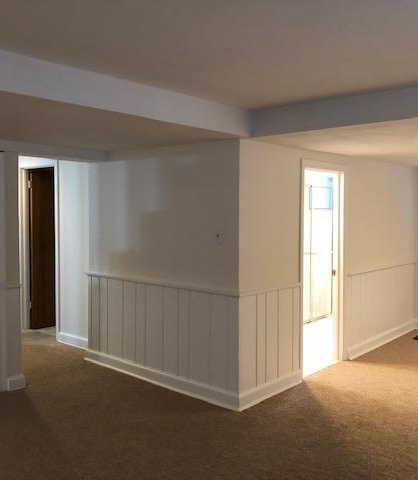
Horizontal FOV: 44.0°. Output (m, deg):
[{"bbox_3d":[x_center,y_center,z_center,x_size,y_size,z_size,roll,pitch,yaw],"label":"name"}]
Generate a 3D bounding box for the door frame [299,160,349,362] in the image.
[{"bbox_3d":[1.086,0.278,4.956,0.120,1.990,0.890,3,4,42],"label":"door frame"}]

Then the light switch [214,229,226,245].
[{"bbox_3d":[0.085,-0.022,4.078,0.095,0.120,0.012,3,4,42],"label":"light switch"}]

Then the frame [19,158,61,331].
[{"bbox_3d":[-2.062,0.109,6.367,0.930,2.140,0.120,3,4,42],"label":"frame"}]

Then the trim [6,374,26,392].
[{"bbox_3d":[-1.671,1.234,4.464,0.030,0.110,0.140,3,4,42],"label":"trim"}]

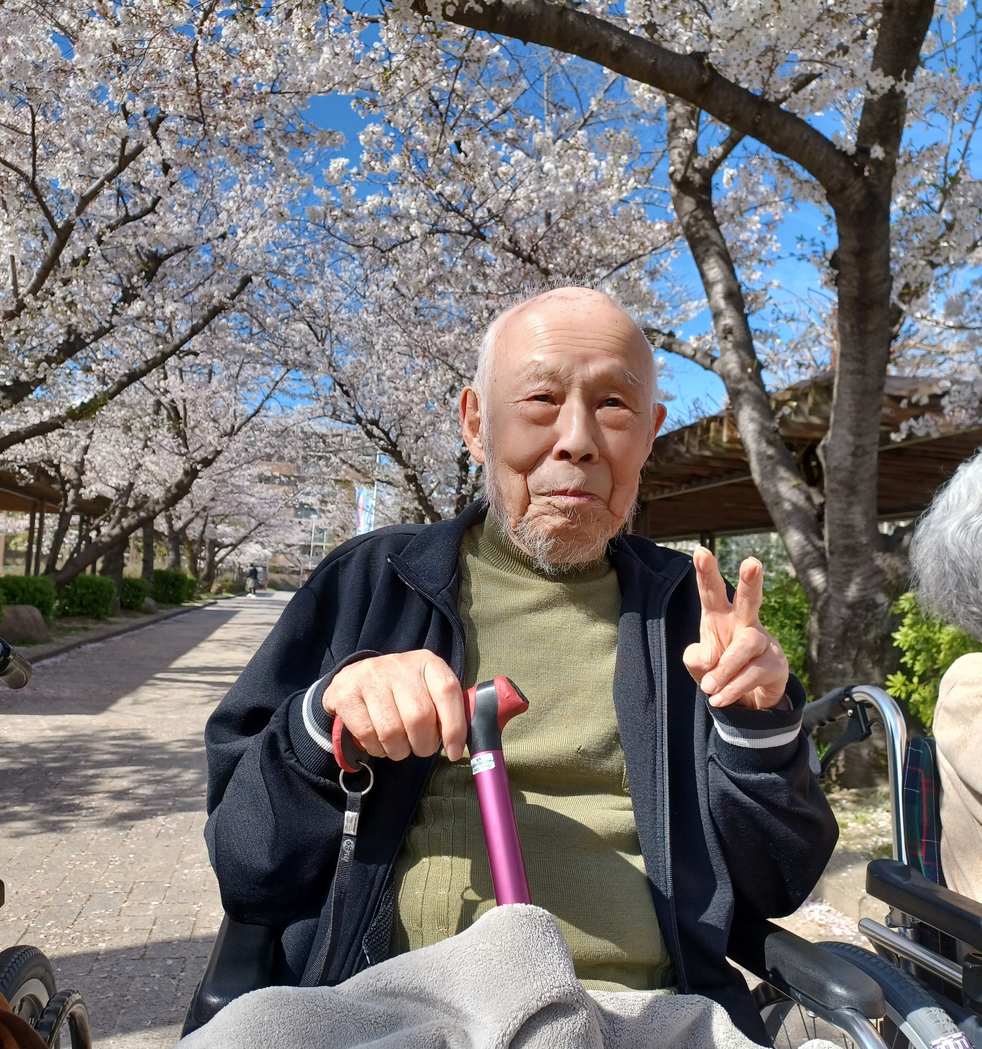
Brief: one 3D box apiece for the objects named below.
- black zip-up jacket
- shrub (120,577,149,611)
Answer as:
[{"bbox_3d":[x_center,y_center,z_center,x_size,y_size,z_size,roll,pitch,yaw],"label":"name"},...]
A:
[{"bbox_3d":[0.022,0.222,0.840,0.560,0.540,0.360,3,-4,-9],"label":"black zip-up jacket"},{"bbox_3d":[-7.180,1.360,19.000,0.680,0.680,0.680,3,-4,-12],"label":"shrub"}]

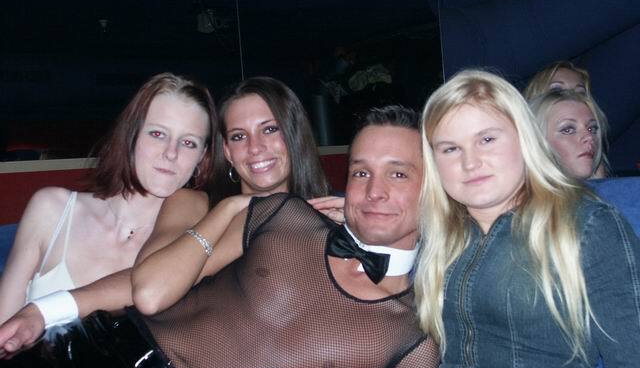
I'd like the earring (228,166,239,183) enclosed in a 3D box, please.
[{"bbox_3d":[-0.161,-0.020,1.540,0.003,0.035,0.034,-4,0,30],"label":"earring"}]

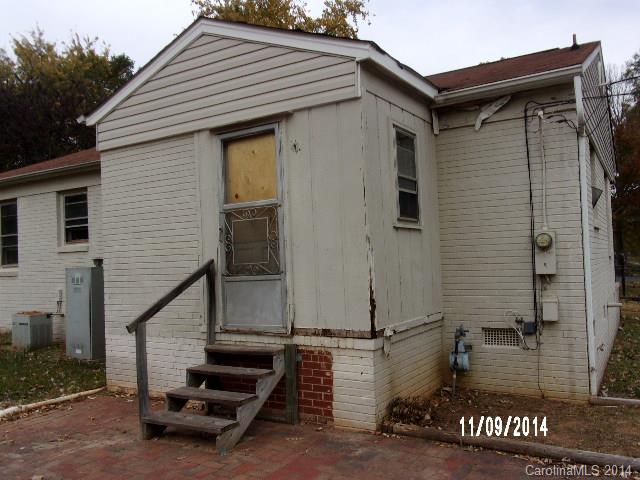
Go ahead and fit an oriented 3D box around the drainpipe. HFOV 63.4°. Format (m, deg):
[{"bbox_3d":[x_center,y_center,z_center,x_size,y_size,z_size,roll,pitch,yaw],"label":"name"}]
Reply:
[{"bbox_3d":[2.591,-0.038,5.036,0.099,3.144,0.119,-3,-1,32],"label":"drainpipe"}]

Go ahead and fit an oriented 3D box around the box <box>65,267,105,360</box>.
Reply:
[{"bbox_3d":[-3.634,1.143,8.361,0.625,1.418,0.593,-3,-1,32],"label":"box"}]

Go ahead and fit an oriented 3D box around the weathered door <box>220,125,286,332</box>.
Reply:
[{"bbox_3d":[-0.685,-0.107,5.069,0.802,1.999,0.063,-3,-1,32],"label":"weathered door"}]

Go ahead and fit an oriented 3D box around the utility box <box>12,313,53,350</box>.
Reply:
[{"bbox_3d":[-5.192,1.615,9.363,0.580,0.553,0.407,-3,-1,32],"label":"utility box"}]

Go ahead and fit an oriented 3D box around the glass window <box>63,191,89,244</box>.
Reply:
[{"bbox_3d":[-4.561,-0.436,9.653,0.845,1.011,0.079,-3,-1,32],"label":"glass window"}]

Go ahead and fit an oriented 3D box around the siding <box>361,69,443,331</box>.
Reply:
[{"bbox_3d":[0.857,-0.343,5.123,0.079,2.299,1.785,-3,-1,32],"label":"siding"}]

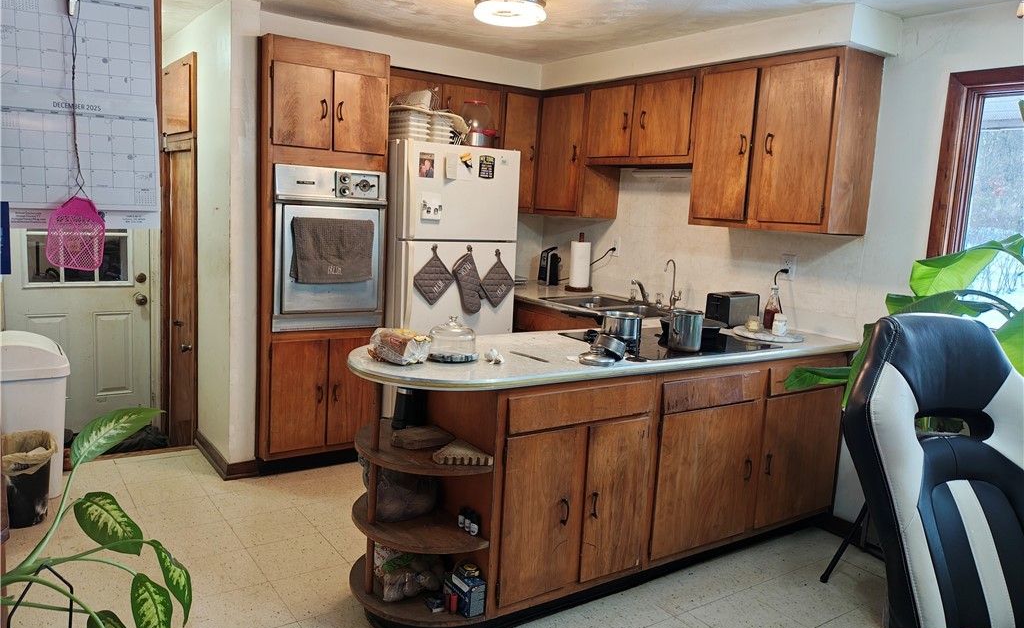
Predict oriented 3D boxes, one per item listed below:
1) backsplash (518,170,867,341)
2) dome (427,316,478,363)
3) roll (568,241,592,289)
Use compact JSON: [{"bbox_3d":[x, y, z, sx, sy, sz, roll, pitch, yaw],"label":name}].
[{"bbox_3d":[0.869,-0.426,4.175,0.040,0.776,2.350,-2,10,-35],"label":"backsplash"},{"bbox_3d":[-0.196,0.078,2.519,0.178,0.145,0.178,3,8,0],"label":"dome"},{"bbox_3d":[0.438,-0.317,4.739,0.132,0.290,0.132,3,8,0],"label":"roll"}]

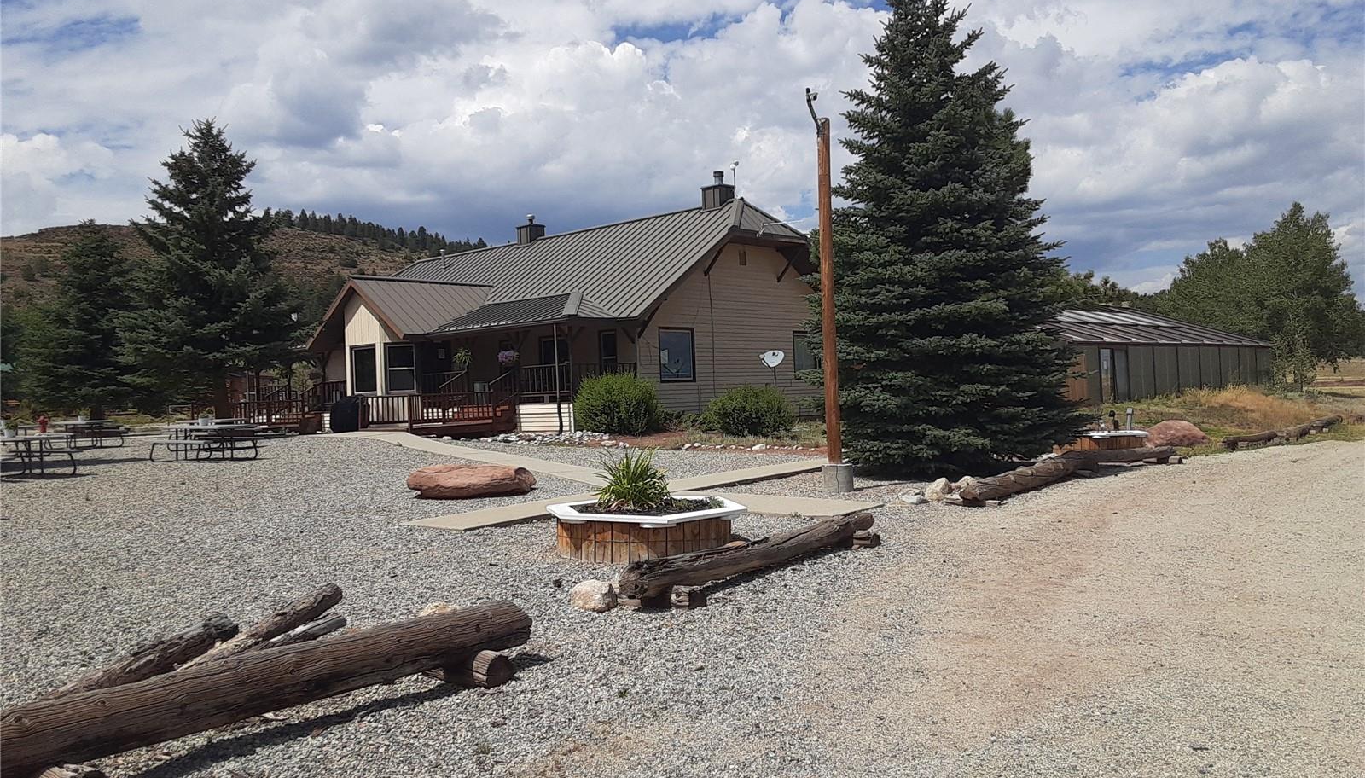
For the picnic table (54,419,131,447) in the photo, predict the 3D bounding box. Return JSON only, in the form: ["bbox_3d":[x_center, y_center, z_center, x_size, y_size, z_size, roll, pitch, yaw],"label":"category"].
[{"bbox_3d":[-17.100,1.304,30.500,1.500,0.750,2.200,-2,0,-7],"label":"picnic table"}]

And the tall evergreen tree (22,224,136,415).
[{"bbox_3d":[-19.899,-2.075,35.522,3.700,7.053,3.700,-2,0,-29],"label":"tall evergreen tree"}]

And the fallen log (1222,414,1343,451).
[{"bbox_3d":[11.500,0.738,20.100,6.300,0.320,0.350,-2,0,-44],"label":"fallen log"}]

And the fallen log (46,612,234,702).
[{"bbox_3d":[-2.738,1.402,5.421,0.160,0.160,2.000,-2,0,1],"label":"fallen log"}]

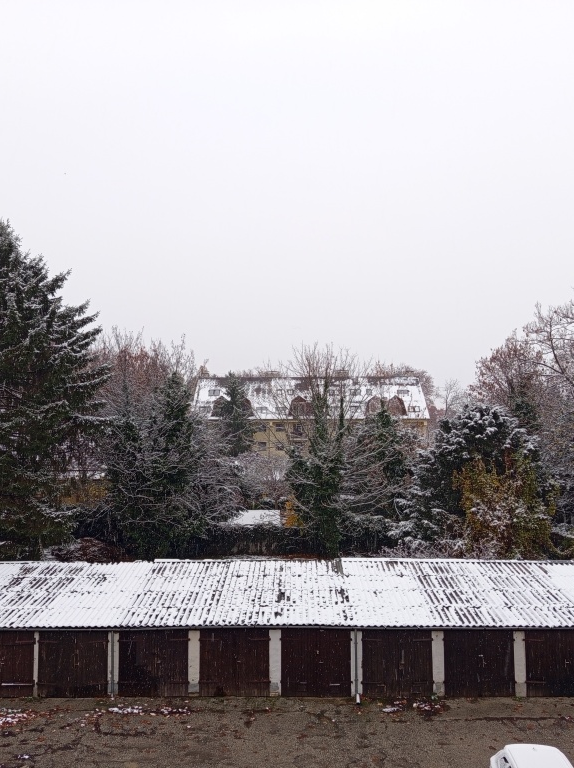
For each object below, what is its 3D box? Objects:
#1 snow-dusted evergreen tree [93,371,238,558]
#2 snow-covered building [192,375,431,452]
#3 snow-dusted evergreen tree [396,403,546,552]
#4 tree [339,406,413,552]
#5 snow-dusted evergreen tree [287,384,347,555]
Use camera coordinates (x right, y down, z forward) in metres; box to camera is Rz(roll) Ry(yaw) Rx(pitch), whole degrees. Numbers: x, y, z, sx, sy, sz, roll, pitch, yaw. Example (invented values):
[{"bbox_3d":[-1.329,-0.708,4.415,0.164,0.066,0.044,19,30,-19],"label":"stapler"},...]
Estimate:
[{"bbox_3d":[-6.813,4.930,39.765,8.060,11.410,7.200,0,-4,0],"label":"snow-dusted evergreen tree"},{"bbox_3d":[3.557,7.133,109.267,34.780,16.620,13.000,0,-4,2],"label":"snow-covered building"},{"bbox_3d":[10.562,5.844,40.702,8.600,9.570,7.800,0,-4,0],"label":"snow-dusted evergreen tree"},{"bbox_3d":[5.532,6.115,43.692,4.800,9.460,4.800,0,-4,0],"label":"tree"},{"bbox_3d":[1.703,5.458,40.730,3.560,10.420,3.560,0,-4,0],"label":"snow-dusted evergreen tree"}]

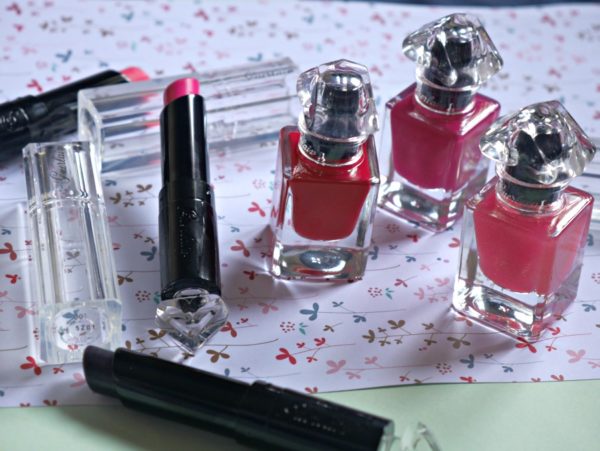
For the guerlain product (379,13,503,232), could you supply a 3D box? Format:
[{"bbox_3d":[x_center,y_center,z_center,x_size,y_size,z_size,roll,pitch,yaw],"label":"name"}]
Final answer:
[{"bbox_3d":[0.046,-0.035,0.429,0.029,0.065,0.028,24,36,27],"label":"guerlain product"}]

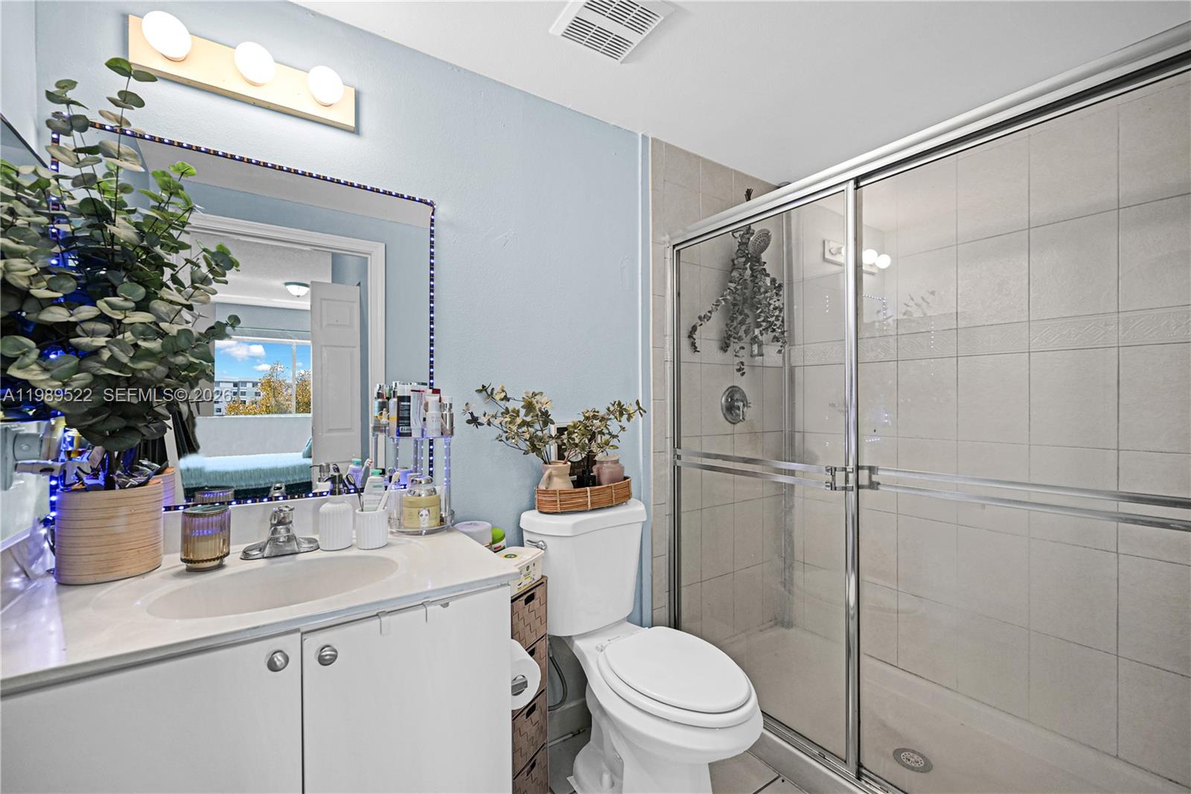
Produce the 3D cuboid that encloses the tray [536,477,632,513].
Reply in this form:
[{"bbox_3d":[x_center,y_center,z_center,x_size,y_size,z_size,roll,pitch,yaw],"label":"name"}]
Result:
[{"bbox_3d":[-0.024,0.339,1.655,0.360,0.083,0.120,-1,0,-34],"label":"tray"}]

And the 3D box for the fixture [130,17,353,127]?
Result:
[{"bbox_3d":[-0.827,-0.800,1.121,0.449,0.107,0.125,-1,0,-34],"label":"fixture"}]

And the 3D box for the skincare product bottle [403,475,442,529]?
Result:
[{"bbox_3d":[-0.468,0.281,1.256,0.089,0.133,0.089,-1,0,-32],"label":"skincare product bottle"}]

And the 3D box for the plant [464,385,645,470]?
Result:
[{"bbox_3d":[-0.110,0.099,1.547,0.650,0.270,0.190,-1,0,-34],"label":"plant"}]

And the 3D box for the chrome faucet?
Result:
[{"bbox_3d":[-0.714,0.307,1.045,0.153,0.110,0.130,-1,0,-34],"label":"chrome faucet"}]

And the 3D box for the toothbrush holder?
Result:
[{"bbox_3d":[-0.542,0.317,1.129,0.071,0.087,0.071,-1,0,-34],"label":"toothbrush holder"}]

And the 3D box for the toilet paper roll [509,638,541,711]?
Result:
[{"bbox_3d":[-0.202,0.660,1.100,0.116,0.116,0.105,-1,0,-34],"label":"toilet paper roll"}]

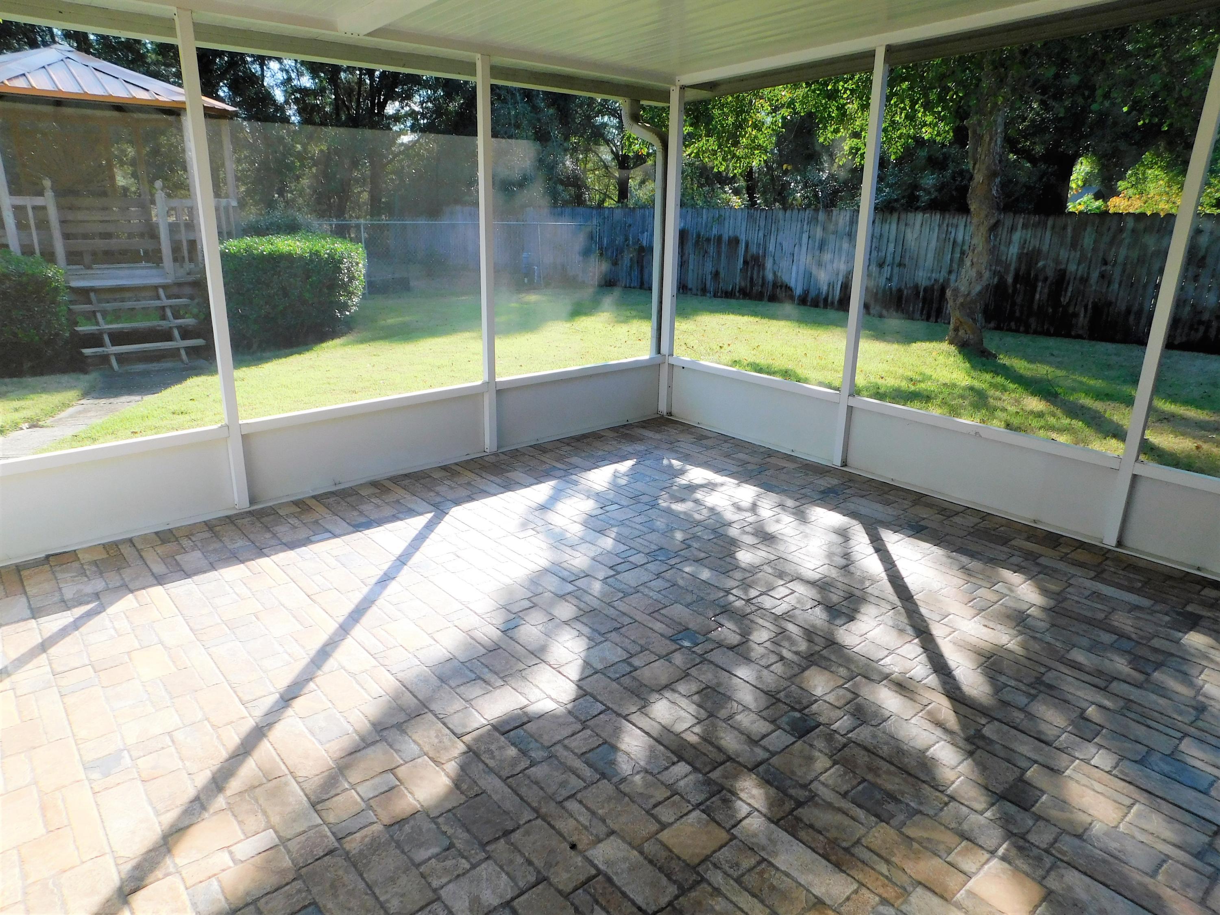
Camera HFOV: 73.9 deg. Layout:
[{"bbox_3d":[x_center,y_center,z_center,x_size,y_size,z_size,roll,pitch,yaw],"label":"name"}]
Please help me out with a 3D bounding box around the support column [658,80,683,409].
[{"bbox_3d":[0.415,-1.332,5.483,0.054,2.145,0.073,-14,24,-40],"label":"support column"}]

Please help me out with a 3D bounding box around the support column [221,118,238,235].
[{"bbox_3d":[-4.792,-3.362,10.314,0.090,1.770,0.090,-16,24,-42],"label":"support column"}]

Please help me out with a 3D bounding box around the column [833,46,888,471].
[{"bbox_3d":[1.366,-1.016,4.436,0.053,2.225,0.052,-14,24,-40],"label":"column"}]

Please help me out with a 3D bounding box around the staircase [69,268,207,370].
[{"bbox_3d":[-4.808,-1.351,8.218,1.101,0.784,0.806,-16,24,-42],"label":"staircase"}]

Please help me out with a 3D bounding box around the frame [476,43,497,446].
[{"bbox_3d":[-0.689,-1.061,4.542,0.052,2.152,0.053,-14,24,-40],"label":"frame"}]

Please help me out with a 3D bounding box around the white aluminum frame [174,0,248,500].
[{"bbox_3d":[-1.754,-0.784,3.600,0.052,2.150,0.053,-14,24,-40],"label":"white aluminum frame"}]

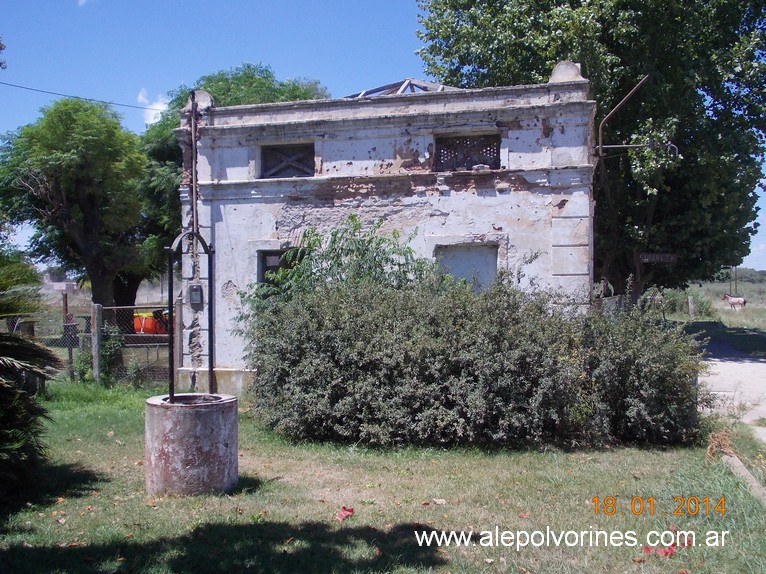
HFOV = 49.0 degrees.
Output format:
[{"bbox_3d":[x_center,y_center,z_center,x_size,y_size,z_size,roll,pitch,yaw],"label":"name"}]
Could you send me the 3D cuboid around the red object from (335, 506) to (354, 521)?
[{"bbox_3d":[-0.273,1.593,5.950,0.140,0.070,0.120,-1,0,0],"label":"red object"}]

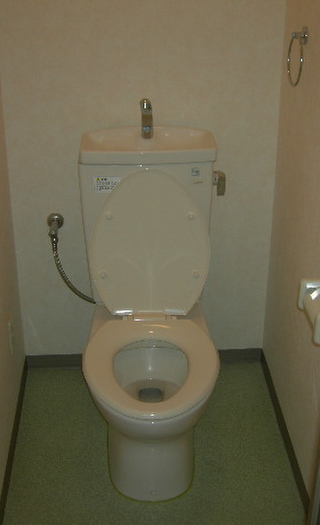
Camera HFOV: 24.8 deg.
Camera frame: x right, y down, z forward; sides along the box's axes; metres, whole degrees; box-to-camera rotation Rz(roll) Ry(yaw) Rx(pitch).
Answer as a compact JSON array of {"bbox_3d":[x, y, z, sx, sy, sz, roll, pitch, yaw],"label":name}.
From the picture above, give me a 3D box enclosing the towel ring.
[{"bbox_3d":[0.356,-0.530,1.869,0.046,0.152,0.150,-1,26,-3],"label":"towel ring"}]

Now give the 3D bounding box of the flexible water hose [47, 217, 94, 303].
[{"bbox_3d":[-0.282,-0.001,2.357,0.158,0.300,0.105,-1,26,-3],"label":"flexible water hose"}]

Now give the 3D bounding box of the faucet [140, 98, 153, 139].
[{"bbox_3d":[-0.040,-0.419,2.130,0.033,0.122,0.078,1,26,1],"label":"faucet"}]

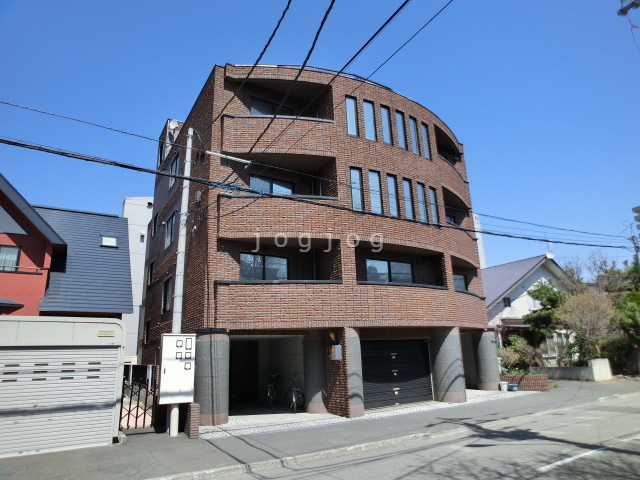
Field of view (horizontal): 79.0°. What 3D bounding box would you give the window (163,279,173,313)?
[{"bbox_3d":[-6.244,2.296,15.777,0.120,1.220,1.700,7,-18,-30],"label":"window"}]

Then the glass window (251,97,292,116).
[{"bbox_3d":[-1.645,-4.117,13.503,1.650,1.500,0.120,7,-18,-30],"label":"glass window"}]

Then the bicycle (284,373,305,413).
[{"bbox_3d":[-0.762,4.785,12.176,0.582,1.057,1.600,-1,-16,-5],"label":"bicycle"}]

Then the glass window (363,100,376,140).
[{"bbox_3d":[1.768,-4.229,13.897,0.460,1.600,0.120,6,-17,-25],"label":"glass window"}]

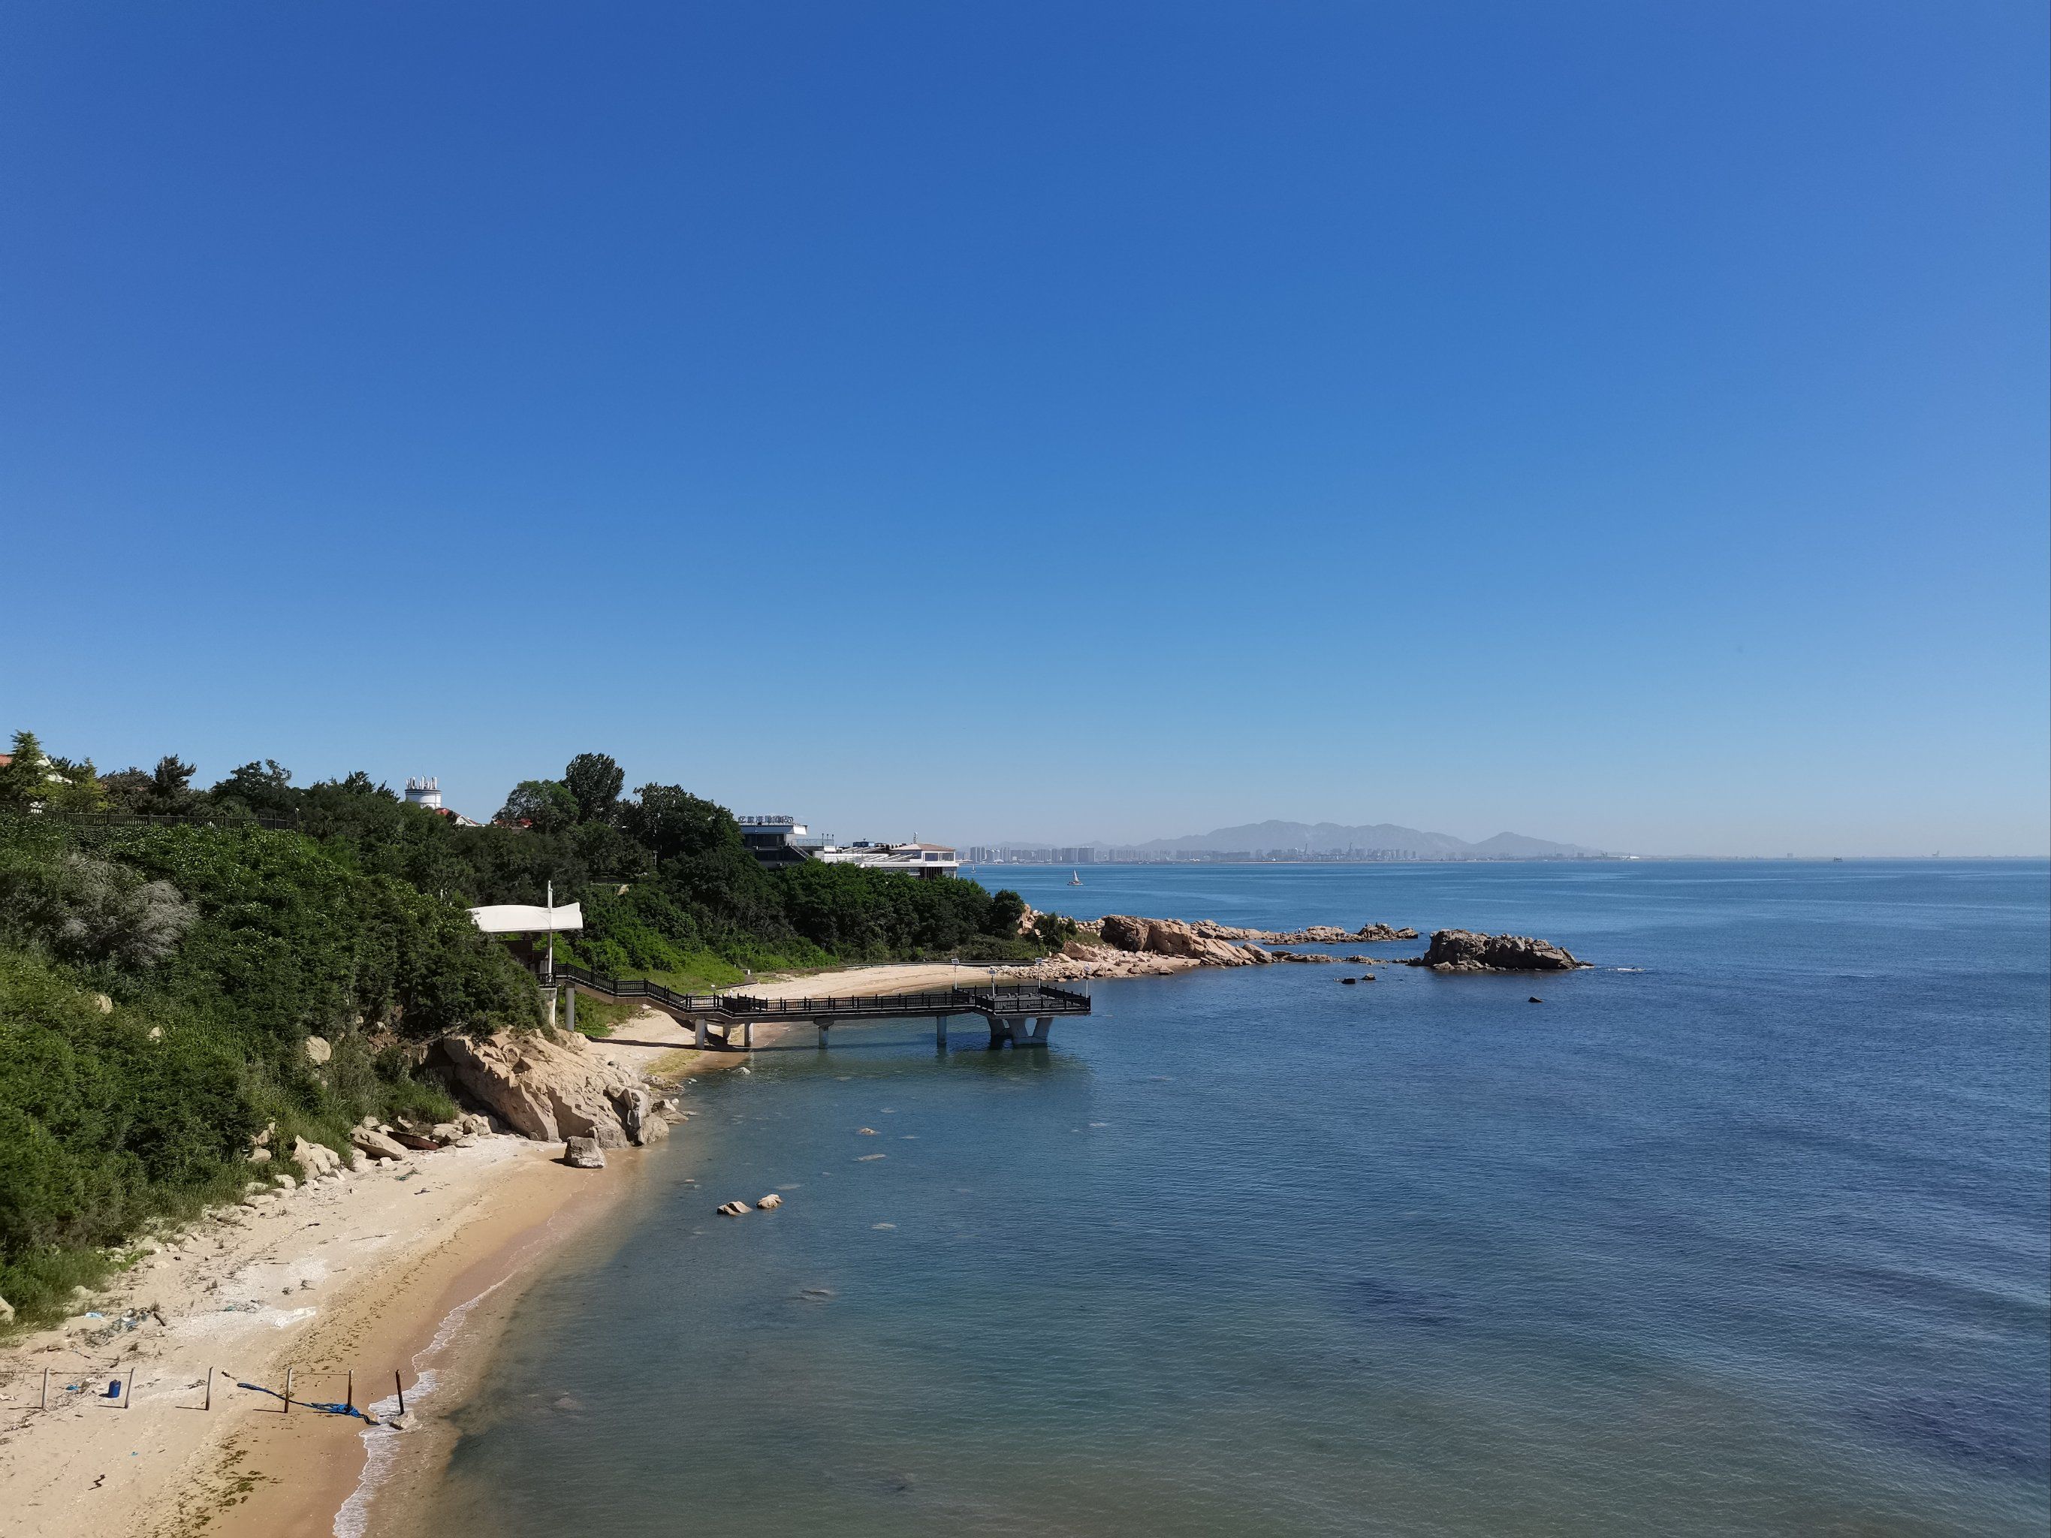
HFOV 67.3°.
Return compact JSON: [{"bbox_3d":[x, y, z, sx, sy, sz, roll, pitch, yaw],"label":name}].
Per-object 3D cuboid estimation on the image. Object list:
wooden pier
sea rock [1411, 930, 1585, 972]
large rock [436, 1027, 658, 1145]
[{"bbox_3d":[-19.597,22.361,146.882,49.000,8.600,14.800,1,-3,-16],"label":"wooden pier"},{"bbox_3d":[78.330,29.816,254.206,29.500,6.100,14.000,-1,-3,13],"label":"sea rock"},{"bbox_3d":[-31.279,21.079,102.464,15.000,6.300,13.500,0,-3,0],"label":"large rock"}]

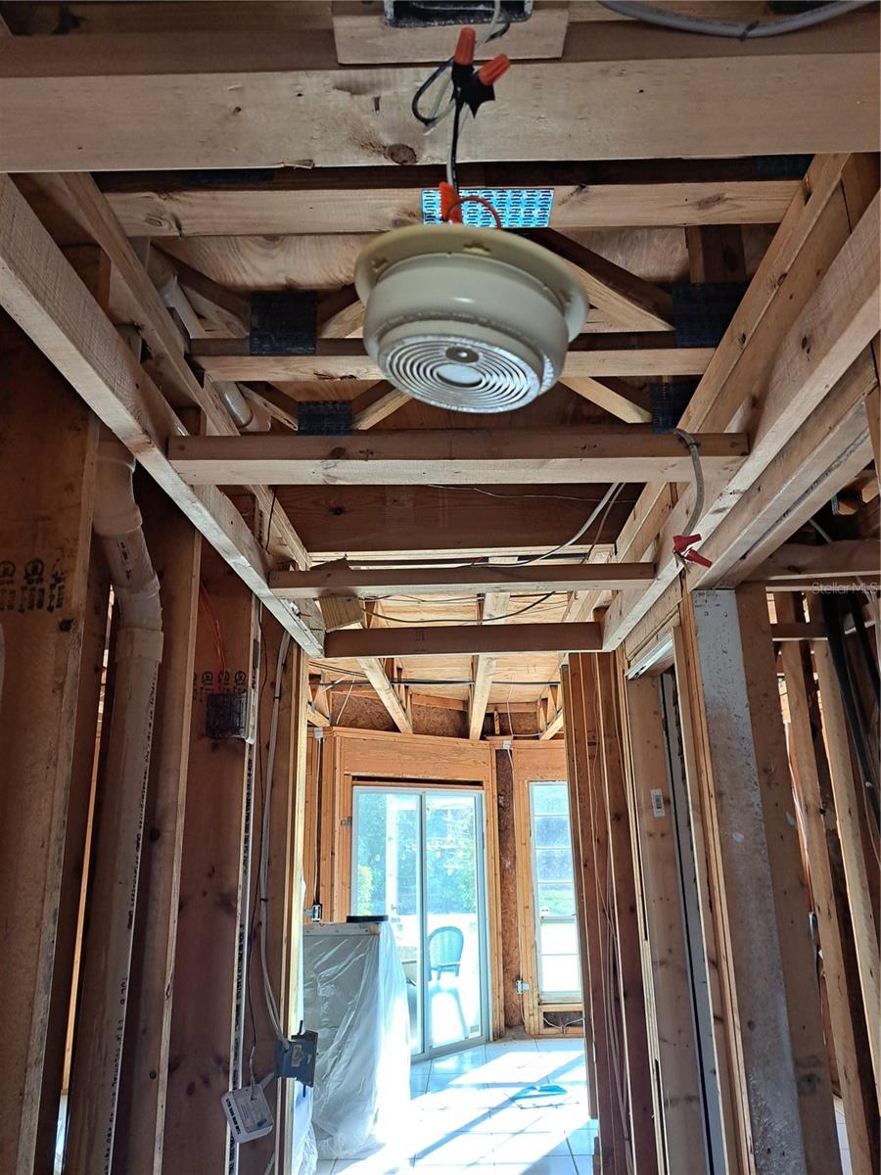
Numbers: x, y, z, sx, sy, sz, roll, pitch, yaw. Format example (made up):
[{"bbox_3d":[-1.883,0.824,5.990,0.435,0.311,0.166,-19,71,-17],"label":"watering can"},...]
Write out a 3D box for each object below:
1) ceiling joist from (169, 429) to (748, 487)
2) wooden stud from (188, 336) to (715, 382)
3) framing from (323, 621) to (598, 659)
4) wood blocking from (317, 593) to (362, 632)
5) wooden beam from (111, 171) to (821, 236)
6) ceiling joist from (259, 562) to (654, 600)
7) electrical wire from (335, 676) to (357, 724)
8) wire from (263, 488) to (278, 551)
[{"bbox_3d":[0.023,-0.186,1.192,0.815,0.038,0.089,0,-17,-1],"label":"ceiling joist"},{"bbox_3d":[0.029,-0.418,1.483,0.945,0.038,0.089,-1,-17,0],"label":"wooden stud"},{"bbox_3d":[0.067,0.164,2.458,0.818,0.089,0.038,-1,-17,1],"label":"framing"},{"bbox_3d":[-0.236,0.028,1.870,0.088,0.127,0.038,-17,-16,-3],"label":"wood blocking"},{"bbox_3d":[0.017,-0.529,1.111,0.945,0.038,0.089,-1,-17,1],"label":"wooden beam"},{"bbox_3d":[0.048,-0.013,1.775,0.818,0.038,0.089,-1,-17,1],"label":"ceiling joist"},{"bbox_3d":[-0.757,0.885,6.440,0.160,0.370,0.060,-1,-17,1],"label":"electrical wire"},{"bbox_3d":[-0.406,-0.165,1.951,0.020,0.190,0.030,-1,-17,1],"label":"wire"}]

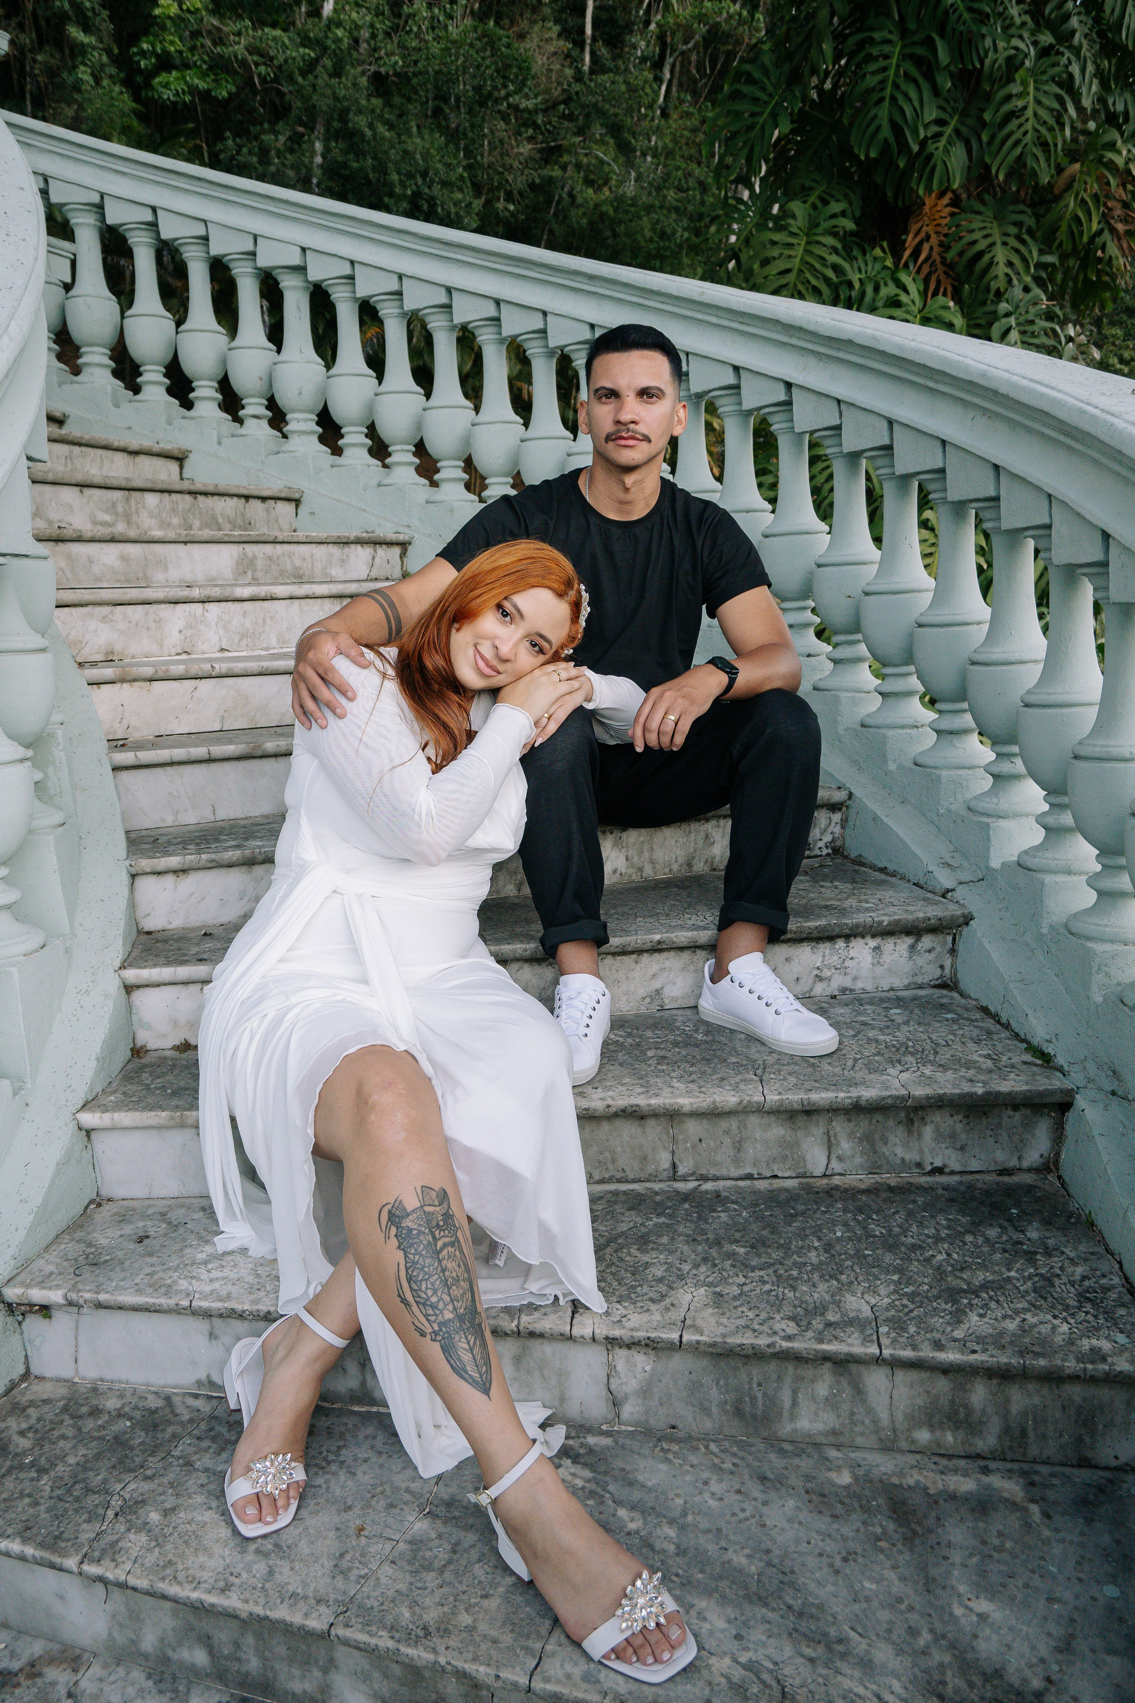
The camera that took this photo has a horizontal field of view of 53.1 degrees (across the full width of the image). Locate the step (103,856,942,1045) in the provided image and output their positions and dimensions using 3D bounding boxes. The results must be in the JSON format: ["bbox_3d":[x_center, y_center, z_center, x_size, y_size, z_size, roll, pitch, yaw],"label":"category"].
[{"bbox_3d":[-0.048,0.193,2.177,1.498,0.156,0.476,-4,13,-9],"label":"step"}]

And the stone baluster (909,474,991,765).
[{"bbox_3d":[0.835,-0.499,2.437,0.170,0.630,0.170,-6,13,-16],"label":"stone baluster"}]

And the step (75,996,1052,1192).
[{"bbox_3d":[0.016,0.413,1.961,1.520,0.162,0.435,-2,13,0],"label":"step"}]

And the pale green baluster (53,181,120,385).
[{"bbox_3d":[-1.563,-1.851,3.726,0.171,0.641,0.171,-2,12,-1],"label":"pale green baluster"}]

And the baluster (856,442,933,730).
[{"bbox_3d":[0.751,-0.585,2.554,0.177,0.601,0.177,-7,13,-21],"label":"baluster"}]

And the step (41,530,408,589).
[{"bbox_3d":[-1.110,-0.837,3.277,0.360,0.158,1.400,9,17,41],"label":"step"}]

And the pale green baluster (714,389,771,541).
[{"bbox_3d":[0.448,-0.904,2.940,0.171,0.613,0.171,-11,15,-34],"label":"pale green baluster"}]

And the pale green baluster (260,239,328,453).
[{"bbox_3d":[-0.875,-1.629,3.699,0.171,0.641,0.171,2,13,16],"label":"pale green baluster"}]

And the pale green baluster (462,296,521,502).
[{"bbox_3d":[-0.215,-1.346,3.473,0.171,0.641,0.171,-2,12,0],"label":"pale green baluster"}]

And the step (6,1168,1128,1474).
[{"bbox_3d":[0.018,0.645,1.698,1.585,0.164,0.465,0,12,10],"label":"step"}]

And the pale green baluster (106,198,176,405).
[{"bbox_3d":[-1.521,-1.981,4.103,0.177,0.693,0.177,0,12,10],"label":"pale green baluster"}]

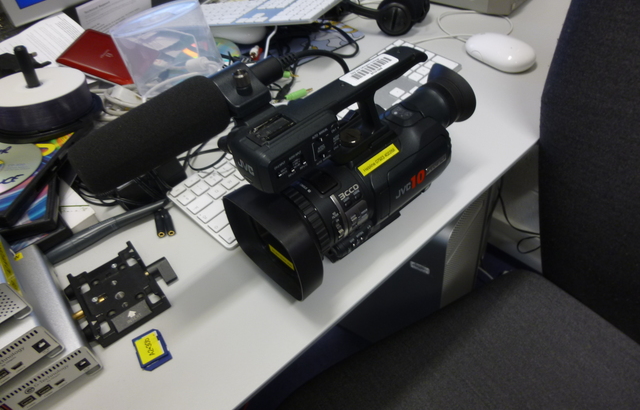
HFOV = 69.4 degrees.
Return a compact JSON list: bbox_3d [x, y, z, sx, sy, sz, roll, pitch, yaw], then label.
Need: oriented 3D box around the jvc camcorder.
[{"bbox_3d":[0.046,-0.071,0.450,0.295,0.166,0.137,-34,50,-23],"label":"jvc camcorder"}]

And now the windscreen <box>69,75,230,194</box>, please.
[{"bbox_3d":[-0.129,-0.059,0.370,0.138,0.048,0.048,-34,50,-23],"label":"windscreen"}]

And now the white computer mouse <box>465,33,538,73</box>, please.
[{"bbox_3d":[0.258,-0.220,0.660,0.061,0.034,0.112,-28,48,-18],"label":"white computer mouse"}]

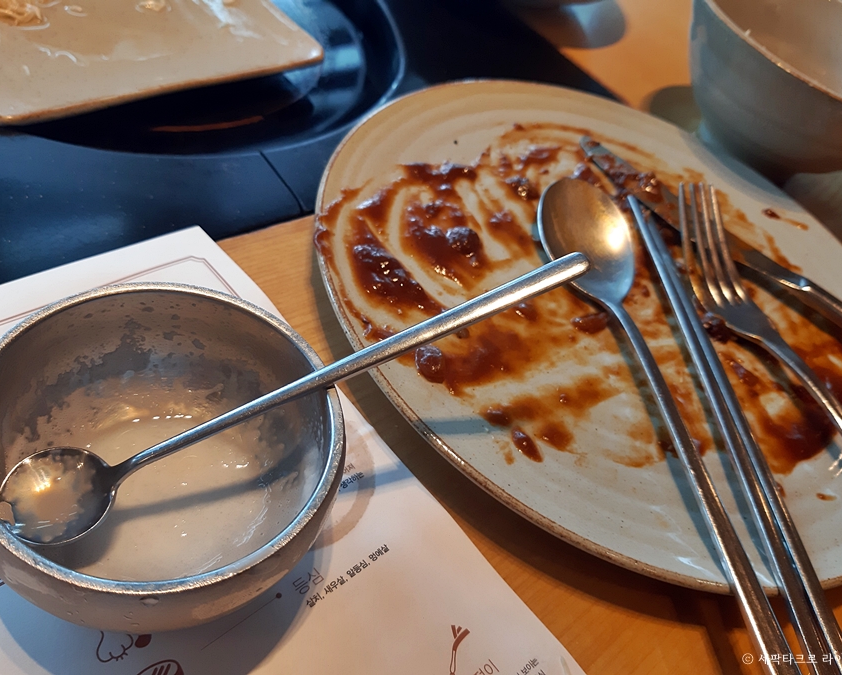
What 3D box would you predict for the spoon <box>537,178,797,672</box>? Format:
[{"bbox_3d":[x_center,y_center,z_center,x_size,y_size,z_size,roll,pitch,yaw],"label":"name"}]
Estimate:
[{"bbox_3d":[0.075,0.012,0.236,0.042,0.020,0.209,5,47,-17],"label":"spoon"}]

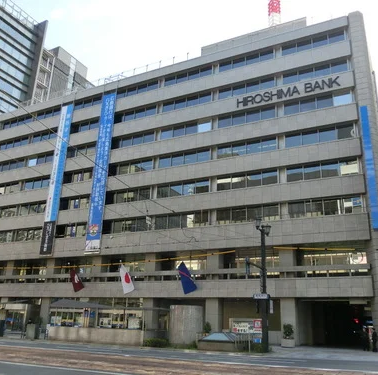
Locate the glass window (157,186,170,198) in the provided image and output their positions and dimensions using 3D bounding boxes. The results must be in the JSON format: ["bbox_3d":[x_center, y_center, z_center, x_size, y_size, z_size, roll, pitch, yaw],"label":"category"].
[{"bbox_3d":[-2.802,0.497,46.052,1.509,1.572,0.150,-8,-21,27],"label":"glass window"}]

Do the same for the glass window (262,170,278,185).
[{"bbox_3d":[8.377,-0.878,43.221,1.620,1.668,0.100,-8,-21,27],"label":"glass window"}]

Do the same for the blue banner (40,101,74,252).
[{"bbox_3d":[-16.998,-1.501,54.228,2.036,20.659,0.100,-7,-21,27],"label":"blue banner"}]

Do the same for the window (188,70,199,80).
[{"bbox_3d":[0.537,-13.077,49.040,1.550,1.334,0.150,-8,-21,27],"label":"window"}]

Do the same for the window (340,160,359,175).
[{"bbox_3d":[14.240,-1.760,37.428,1.531,1.572,0.150,-8,-21,27],"label":"window"}]

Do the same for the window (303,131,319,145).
[{"bbox_3d":[10.901,-4.444,37.600,1.454,1.425,0.150,-8,-21,27],"label":"window"}]

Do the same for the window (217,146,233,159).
[{"bbox_3d":[3.738,-3.687,43.991,1.539,1.551,0.150,-7,-21,27],"label":"window"}]

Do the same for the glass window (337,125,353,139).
[{"bbox_3d":[14.376,-5.086,38.561,1.512,1.551,0.150,-7,-21,27],"label":"glass window"}]

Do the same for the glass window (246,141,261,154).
[{"bbox_3d":[6.520,-4.053,42.571,1.527,1.551,0.150,-7,-21,27],"label":"glass window"}]

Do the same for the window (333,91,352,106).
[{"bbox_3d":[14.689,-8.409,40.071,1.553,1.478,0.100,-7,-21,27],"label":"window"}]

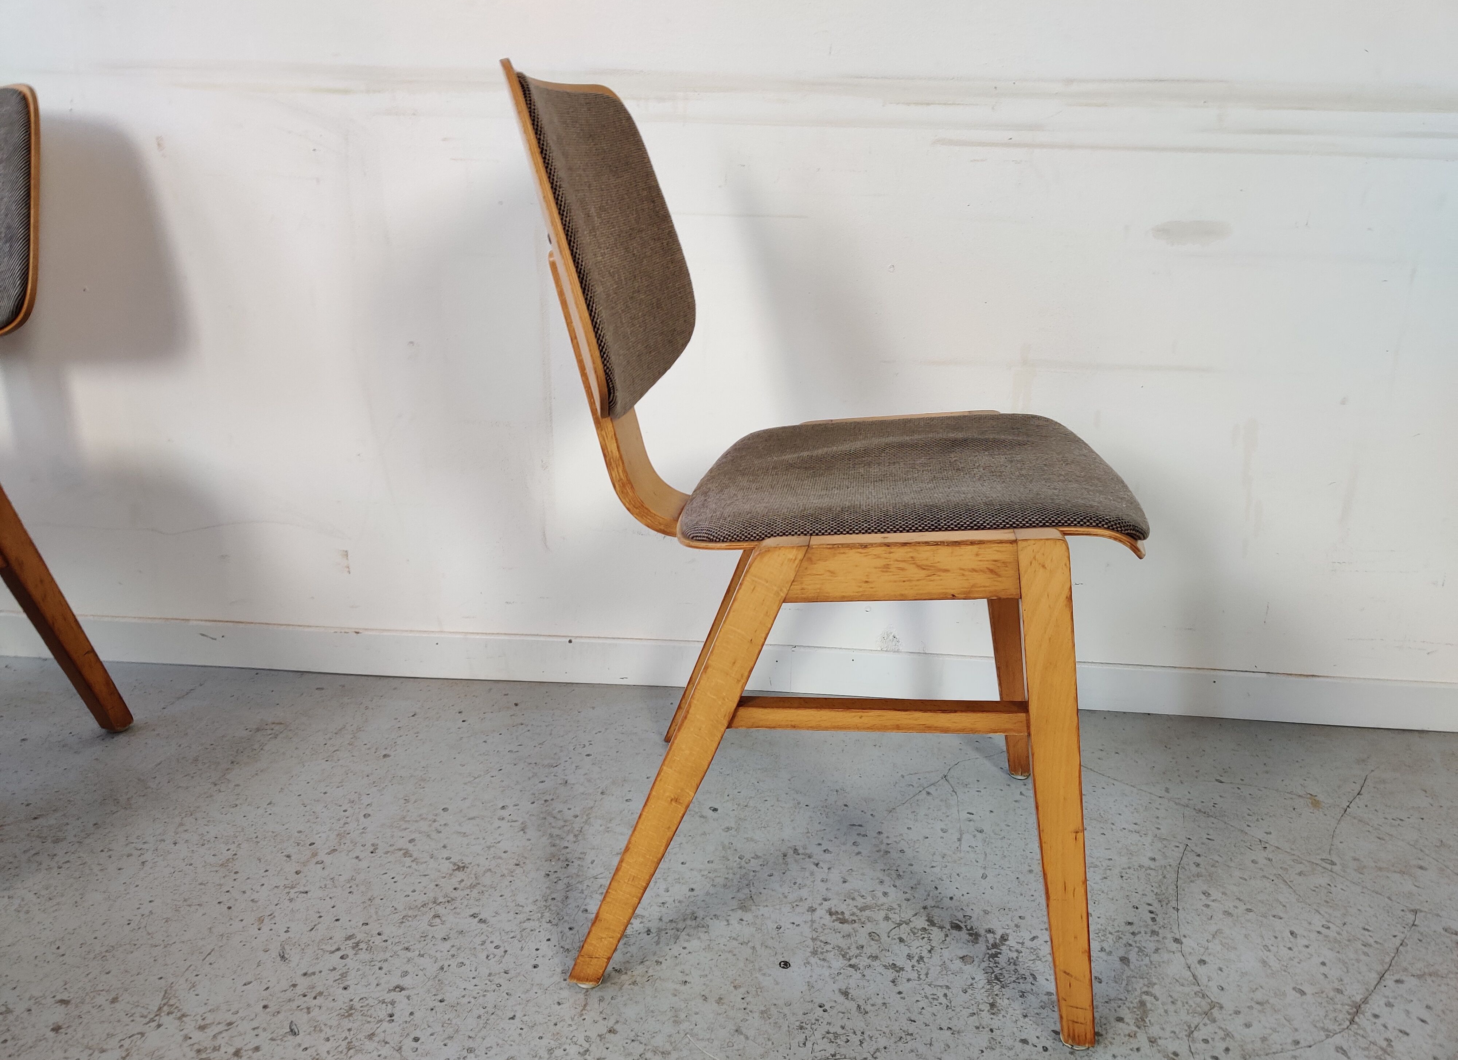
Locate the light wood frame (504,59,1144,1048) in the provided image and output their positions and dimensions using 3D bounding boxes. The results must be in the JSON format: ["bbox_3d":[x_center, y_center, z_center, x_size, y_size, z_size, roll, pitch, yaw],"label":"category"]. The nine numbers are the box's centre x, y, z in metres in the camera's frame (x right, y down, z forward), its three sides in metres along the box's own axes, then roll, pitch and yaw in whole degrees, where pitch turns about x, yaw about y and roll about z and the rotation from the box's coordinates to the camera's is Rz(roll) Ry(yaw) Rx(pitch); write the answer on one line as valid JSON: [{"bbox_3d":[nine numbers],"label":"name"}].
[{"bbox_3d":[0.095,-0.018,1.134,0.542,0.792,0.493,4,18,7],"label":"light wood frame"}]

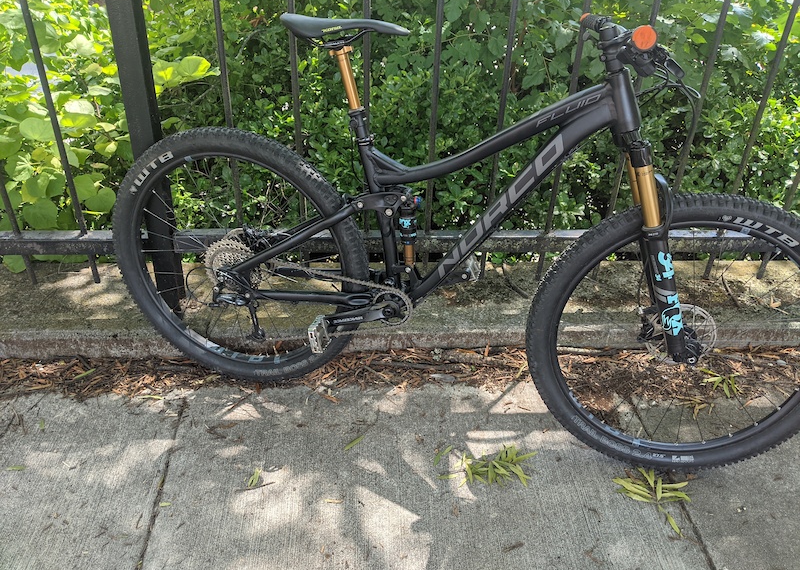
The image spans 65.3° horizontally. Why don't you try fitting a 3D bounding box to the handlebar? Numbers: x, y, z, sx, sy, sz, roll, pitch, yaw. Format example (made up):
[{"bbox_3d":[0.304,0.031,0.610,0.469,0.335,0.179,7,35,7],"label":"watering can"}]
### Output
[{"bbox_3d":[0.451,-0.495,1.263,0.135,0.100,0.770,8,26,6],"label":"handlebar"}]

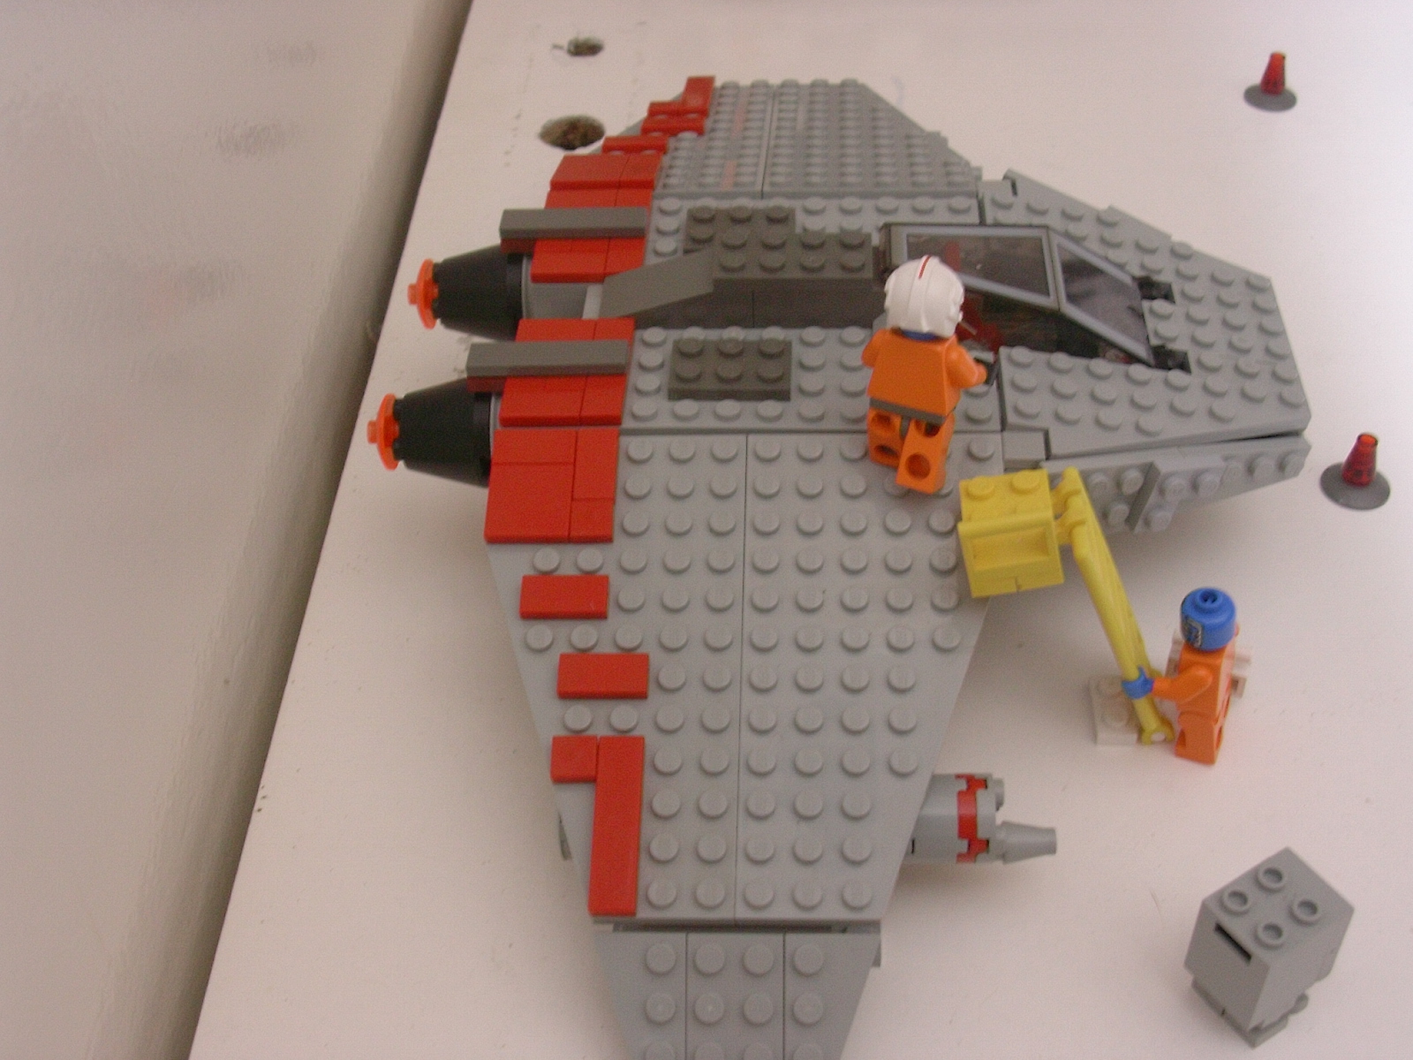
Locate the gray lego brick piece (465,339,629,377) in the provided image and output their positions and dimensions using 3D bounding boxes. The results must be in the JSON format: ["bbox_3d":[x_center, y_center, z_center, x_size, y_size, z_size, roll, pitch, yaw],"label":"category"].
[{"bbox_3d":[-0.031,-0.034,0.362,0.032,0.003,0.008,1,43,3],"label":"gray lego brick piece"}]

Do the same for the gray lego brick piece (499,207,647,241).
[{"bbox_3d":[-0.029,-0.066,0.397,0.032,0.003,0.008,1,43,3],"label":"gray lego brick piece"}]

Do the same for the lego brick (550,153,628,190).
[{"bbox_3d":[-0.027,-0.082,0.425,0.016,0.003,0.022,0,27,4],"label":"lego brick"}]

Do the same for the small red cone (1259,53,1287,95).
[{"bbox_3d":[0.167,-0.134,0.541,0.008,0.011,0.008,1,43,4],"label":"small red cone"}]

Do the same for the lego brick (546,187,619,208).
[{"bbox_3d":[-0.028,-0.072,0.409,0.016,0.003,0.008,0,42,4],"label":"lego brick"}]

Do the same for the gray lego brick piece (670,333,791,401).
[{"bbox_3d":[0.005,-0.032,0.362,0.024,0.005,0.016,0,42,4],"label":"gray lego brick piece"}]

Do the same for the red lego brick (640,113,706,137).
[{"bbox_3d":[-0.008,-0.101,0.459,0.016,0.003,0.008,1,28,3],"label":"red lego brick"}]

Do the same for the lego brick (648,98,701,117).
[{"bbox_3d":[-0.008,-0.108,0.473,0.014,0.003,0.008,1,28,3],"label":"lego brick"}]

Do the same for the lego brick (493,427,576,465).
[{"bbox_3d":[-0.032,-0.015,0.349,0.016,0.003,0.008,0,57,4],"label":"lego brick"}]

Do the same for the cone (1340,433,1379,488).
[{"bbox_3d":[0.147,-0.016,0.412,0.008,0.011,0.008,1,43,4],"label":"cone"}]

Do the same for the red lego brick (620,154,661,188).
[{"bbox_3d":[-0.015,-0.082,0.423,0.008,0.003,0.024,1,28,4],"label":"red lego brick"}]

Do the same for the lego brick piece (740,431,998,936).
[{"bbox_3d":[0.030,0.023,0.323,0.048,0.005,0.096,0,57,4],"label":"lego brick piece"}]

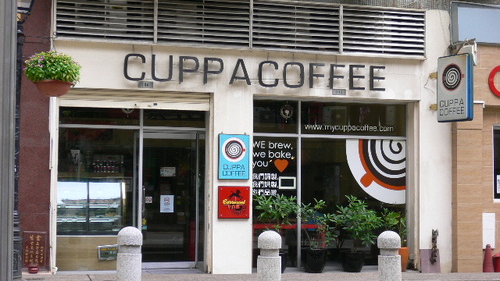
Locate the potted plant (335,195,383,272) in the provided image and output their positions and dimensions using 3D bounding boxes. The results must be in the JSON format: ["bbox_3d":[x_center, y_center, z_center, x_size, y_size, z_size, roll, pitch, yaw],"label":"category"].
[{"bbox_3d":[1.737,1.489,14.082,0.770,1.217,0.700,1,-4,-16],"label":"potted plant"}]

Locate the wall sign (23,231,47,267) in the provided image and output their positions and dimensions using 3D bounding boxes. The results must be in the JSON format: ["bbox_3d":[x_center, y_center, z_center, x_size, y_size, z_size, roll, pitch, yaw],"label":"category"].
[{"bbox_3d":[-3.099,1.574,12.702,0.336,0.516,0.050,1,-4,-16],"label":"wall sign"}]

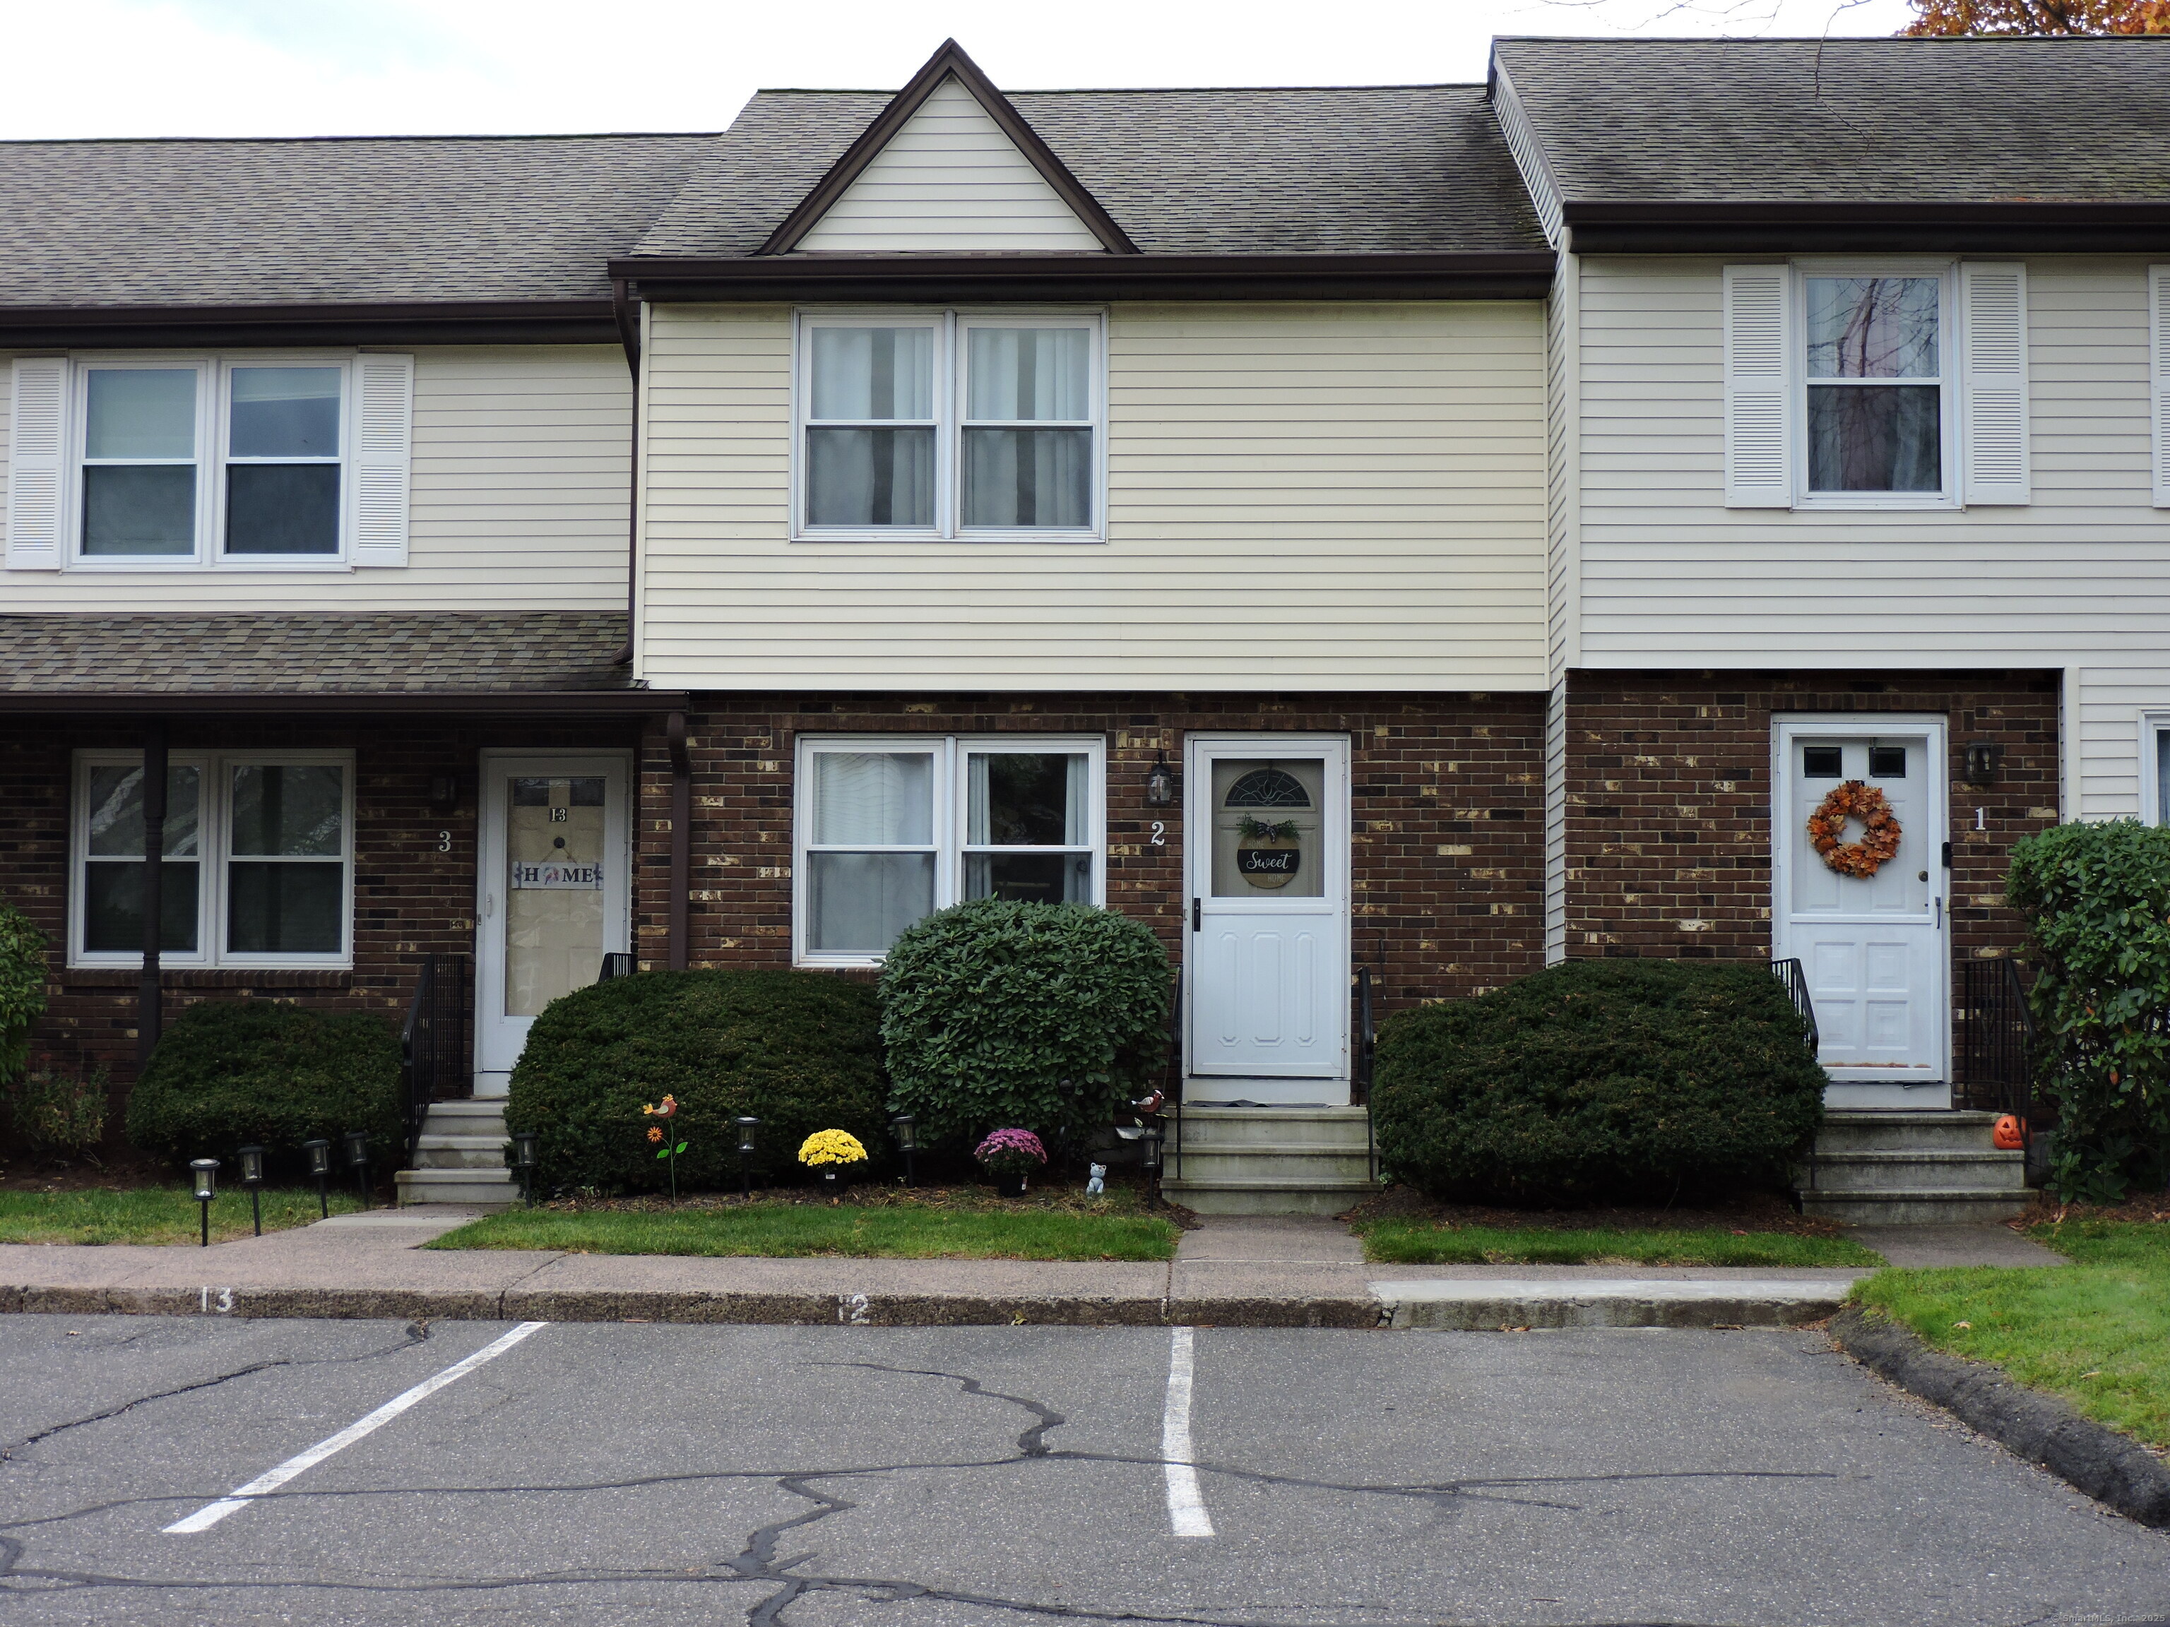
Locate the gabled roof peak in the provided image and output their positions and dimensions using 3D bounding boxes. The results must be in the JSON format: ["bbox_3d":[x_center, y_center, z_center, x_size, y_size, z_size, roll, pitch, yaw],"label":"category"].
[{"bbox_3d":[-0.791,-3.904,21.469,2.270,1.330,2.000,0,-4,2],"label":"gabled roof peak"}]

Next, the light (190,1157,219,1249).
[{"bbox_3d":[-4.258,1.887,16.708,0.142,0.430,0.142,0,-4,2],"label":"light"}]

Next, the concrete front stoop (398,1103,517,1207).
[{"bbox_3d":[-3.408,2.037,21.100,1.220,0.600,1.680,0,-4,2],"label":"concrete front stoop"}]

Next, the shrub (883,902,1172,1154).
[{"bbox_3d":[-0.331,1.230,19.500,1.640,1.500,1.500,0,-4,2],"label":"shrub"}]

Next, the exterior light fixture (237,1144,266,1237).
[{"bbox_3d":[-4.231,1.928,17.608,0.138,0.473,0.138,-5,-4,1],"label":"exterior light fixture"}]

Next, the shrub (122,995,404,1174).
[{"bbox_3d":[-4.797,1.609,20.136,1.600,1.020,1.350,0,-4,2],"label":"shrub"}]

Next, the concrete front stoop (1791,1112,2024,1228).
[{"bbox_3d":[4.330,1.901,18.594,1.240,0.560,1.500,0,-4,2],"label":"concrete front stoop"}]

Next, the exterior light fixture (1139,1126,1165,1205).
[{"bbox_3d":[0.359,1.906,18.500,0.140,0.420,0.140,0,-4,2],"label":"exterior light fixture"}]

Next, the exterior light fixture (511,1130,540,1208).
[{"bbox_3d":[-3.111,1.986,19.200,0.140,0.430,0.140,0,-4,2],"label":"exterior light fixture"}]

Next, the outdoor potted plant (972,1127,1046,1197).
[{"bbox_3d":[-0.406,1.897,18.814,0.400,0.386,0.400,0,-4,2],"label":"outdoor potted plant"}]

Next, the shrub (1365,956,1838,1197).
[{"bbox_3d":[2.701,1.402,18.100,2.360,1.260,1.650,0,-4,2],"label":"shrub"}]

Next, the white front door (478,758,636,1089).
[{"bbox_3d":[-3.399,0.705,22.050,0.980,2.160,0.100,0,-4,2],"label":"white front door"}]

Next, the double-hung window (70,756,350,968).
[{"bbox_3d":[-5.612,0.289,22.151,1.830,1.400,0.110,0,-4,2],"label":"double-hung window"}]

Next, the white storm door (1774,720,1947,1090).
[{"bbox_3d":[4.342,0.555,19.300,0.970,2.160,0.100,0,-4,2],"label":"white storm door"}]

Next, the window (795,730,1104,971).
[{"bbox_3d":[-0.812,0.223,20.630,1.860,1.380,0.130,0,-4,2],"label":"window"}]

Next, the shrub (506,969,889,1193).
[{"bbox_3d":[-2.191,1.488,19.500,2.150,1.250,1.650,0,-4,2],"label":"shrub"}]

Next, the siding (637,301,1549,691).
[{"bbox_3d":[0.048,-1.888,20.580,5.430,2.330,0.150,0,-4,2],"label":"siding"}]

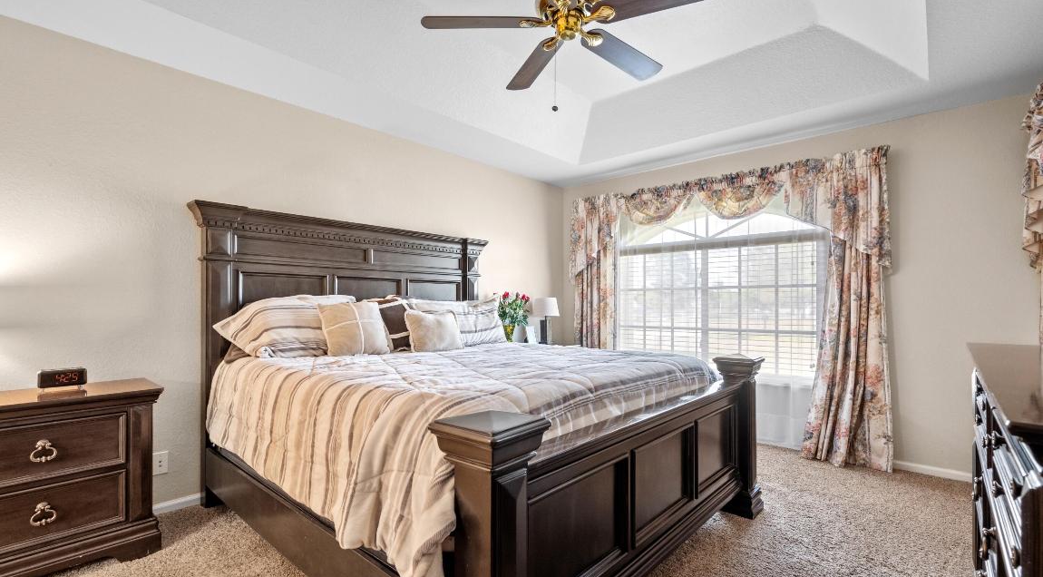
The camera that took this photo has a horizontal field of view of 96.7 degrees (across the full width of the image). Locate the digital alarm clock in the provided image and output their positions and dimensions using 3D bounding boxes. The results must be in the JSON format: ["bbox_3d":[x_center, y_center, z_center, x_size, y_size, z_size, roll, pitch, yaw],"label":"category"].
[{"bbox_3d":[-2.151,0.423,2.179,0.070,0.091,0.168,-1,-2,42],"label":"digital alarm clock"}]

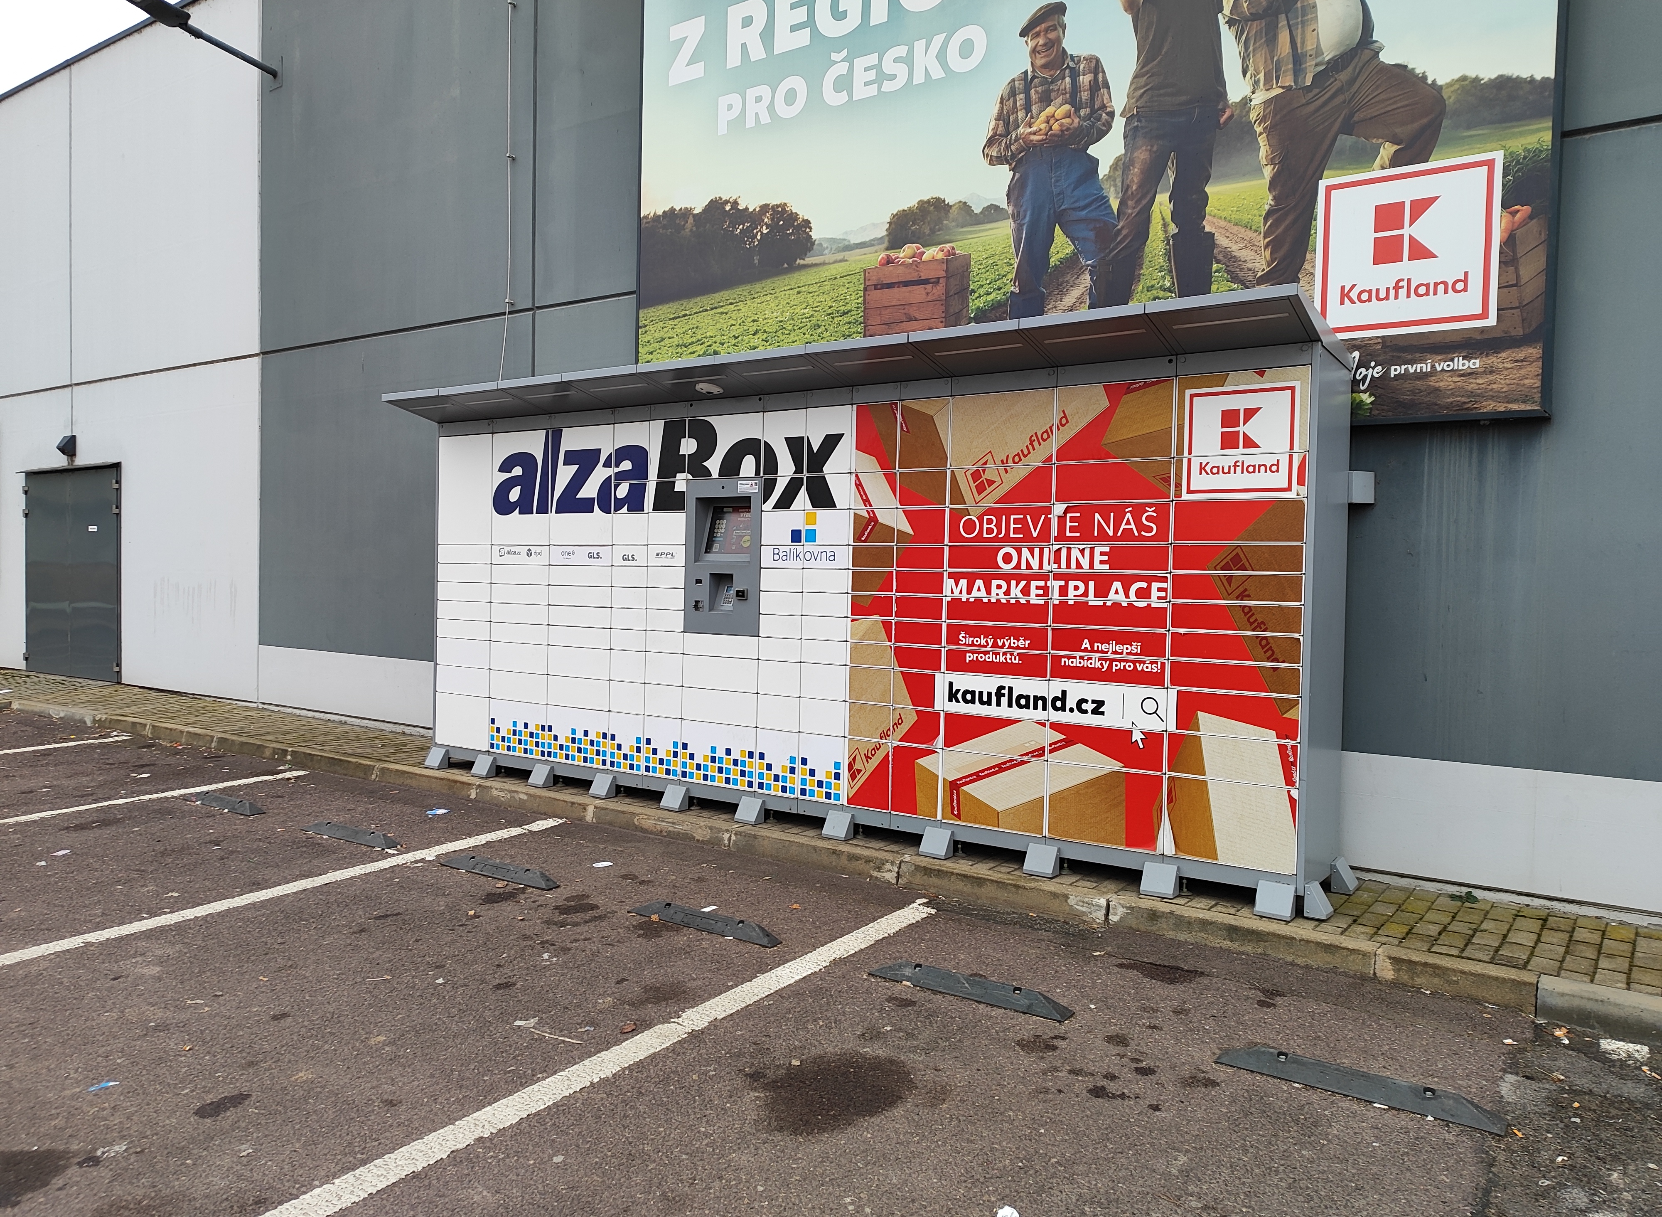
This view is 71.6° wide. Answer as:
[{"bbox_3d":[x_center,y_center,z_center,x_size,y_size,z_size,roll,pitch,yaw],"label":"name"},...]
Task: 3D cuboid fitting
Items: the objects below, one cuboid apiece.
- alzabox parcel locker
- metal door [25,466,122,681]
[{"bbox_3d":[-0.302,-0.064,6.188,5.535,2.396,1.030,2,2,34],"label":"alzabox parcel locker"},{"bbox_3d":[-8.168,-0.379,12.388,2.222,2.252,0.101,2,2,34],"label":"metal door"}]

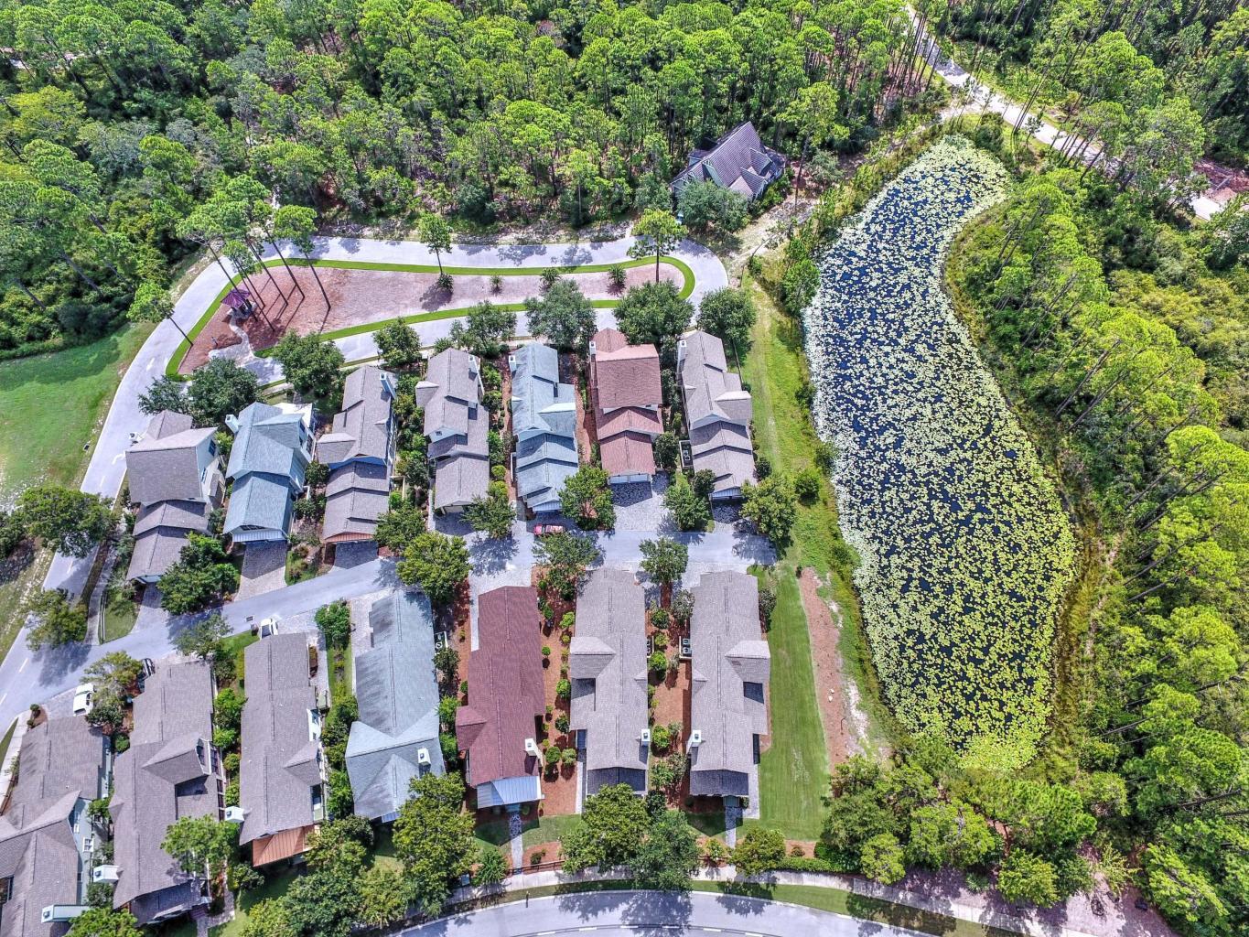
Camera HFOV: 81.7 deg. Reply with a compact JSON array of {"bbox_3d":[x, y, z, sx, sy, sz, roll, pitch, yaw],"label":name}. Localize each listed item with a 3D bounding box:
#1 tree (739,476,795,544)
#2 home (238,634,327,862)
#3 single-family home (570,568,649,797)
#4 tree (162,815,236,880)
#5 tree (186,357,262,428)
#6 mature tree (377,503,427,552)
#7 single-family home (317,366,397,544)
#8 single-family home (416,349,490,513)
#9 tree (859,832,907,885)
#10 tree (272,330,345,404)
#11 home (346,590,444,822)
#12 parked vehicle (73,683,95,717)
[{"bbox_3d":[20.369,6.221,103.461,8.510,8.500,10.040,-1,58,1],"label":"tree"},{"bbox_3d":[-42.530,33.166,88.776,9.180,9.590,27.230,-13,59,-8],"label":"home"},{"bbox_3d":[-2.100,26.968,94.976,10.200,9.400,29.200,0,59,0],"label":"single-family home"},{"bbox_3d":[-47.565,43.006,81.798,7.030,9.500,6.600,-1,58,1],"label":"tree"},{"bbox_3d":[-65.200,-12.342,118.479,11.000,9.600,11.000,0,59,0],"label":"tree"},{"bbox_3d":[-33.184,9.091,107.660,7.300,6.700,7.400,-1,58,0],"label":"mature tree"},{"bbox_3d":[-40.891,-2.902,110.315,10.500,8.800,29.000,-6,58,-2],"label":"single-family home"},{"bbox_3d":[-26.834,-6.310,113.067,11.040,9.490,26.200,-5,59,-3],"label":"single-family home"},{"bbox_3d":[29.938,45.422,84.130,5.200,6.400,5.300,-1,58,0],"label":"tree"},{"bbox_3d":[-53.531,-17.403,123.015,11.300,9.300,12.200,-1,58,0],"label":"tree"},{"bbox_3d":[-29.659,29.875,93.602,11.000,8.400,28.600,-11,59,-6],"label":"home"},{"bbox_3d":[-70.965,30.586,94.824,1.930,1.740,4.750,-16,60,-10],"label":"parked vehicle"}]

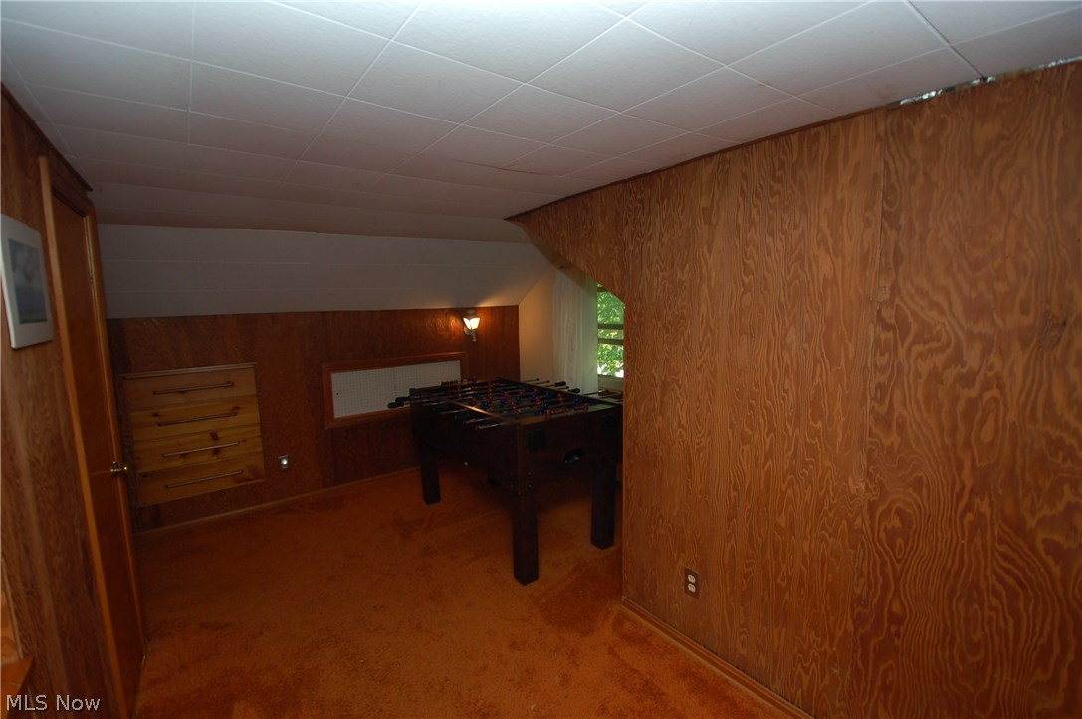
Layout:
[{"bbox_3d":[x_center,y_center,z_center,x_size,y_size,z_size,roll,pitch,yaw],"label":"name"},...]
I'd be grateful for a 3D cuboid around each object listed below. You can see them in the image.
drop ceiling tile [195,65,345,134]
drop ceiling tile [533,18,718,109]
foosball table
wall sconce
[{"bbox_3d":[-0.682,-0.641,1.117,0.308,0.020,0.308,-8,11,-37],"label":"drop ceiling tile"},{"bbox_3d":[0.181,-0.642,0.997,0.308,0.020,0.308,-8,11,-37],"label":"drop ceiling tile"},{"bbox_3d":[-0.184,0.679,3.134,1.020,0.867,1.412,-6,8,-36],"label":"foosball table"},{"bbox_3d":[-0.679,-0.335,4.390,0.130,0.310,0.190,-6,8,-37],"label":"wall sconce"}]

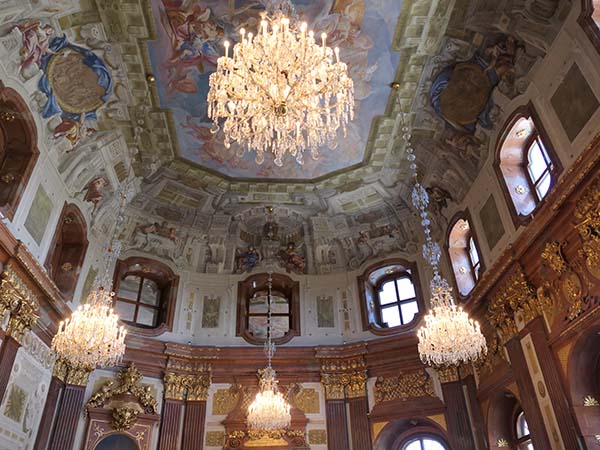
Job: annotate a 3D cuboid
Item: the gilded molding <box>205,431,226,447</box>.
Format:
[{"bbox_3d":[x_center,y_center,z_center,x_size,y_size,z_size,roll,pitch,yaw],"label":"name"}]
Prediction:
[{"bbox_3d":[-2.794,7.034,15.401,0.602,0.456,0.066,2,-33,-6],"label":"gilded molding"}]

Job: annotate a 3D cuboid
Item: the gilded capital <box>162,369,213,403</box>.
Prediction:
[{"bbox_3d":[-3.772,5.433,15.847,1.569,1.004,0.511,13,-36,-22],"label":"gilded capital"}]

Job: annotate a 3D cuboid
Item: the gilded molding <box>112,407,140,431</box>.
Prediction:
[{"bbox_3d":[-5.220,5.793,14.085,0.328,0.657,0.803,-29,-42,36],"label":"gilded molding"}]

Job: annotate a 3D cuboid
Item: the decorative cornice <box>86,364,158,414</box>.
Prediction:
[{"bbox_3d":[-5.413,5.162,14.658,0.438,1.533,2.117,-29,-42,36],"label":"decorative cornice"}]

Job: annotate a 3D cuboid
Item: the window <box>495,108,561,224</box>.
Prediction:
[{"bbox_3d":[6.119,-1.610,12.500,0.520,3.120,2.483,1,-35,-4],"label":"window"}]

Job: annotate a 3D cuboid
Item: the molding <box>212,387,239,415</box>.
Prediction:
[{"bbox_3d":[-2.728,6.459,17.100,1.008,0.949,0.091,1,-35,-4],"label":"molding"}]

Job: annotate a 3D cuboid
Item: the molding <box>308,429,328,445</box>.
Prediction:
[{"bbox_3d":[0.627,7.522,16.621,0.598,0.520,0.091,1,-35,-4],"label":"molding"}]

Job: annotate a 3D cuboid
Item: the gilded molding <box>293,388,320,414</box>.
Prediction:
[{"bbox_3d":[0.240,6.514,17.292,1.053,0.949,0.091,1,-35,-4],"label":"gilded molding"}]

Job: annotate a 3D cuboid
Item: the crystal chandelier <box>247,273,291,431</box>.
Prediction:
[{"bbox_3d":[-1.023,3.975,15.724,1.352,5.412,1.352,1,-35,-4],"label":"crystal chandelier"}]

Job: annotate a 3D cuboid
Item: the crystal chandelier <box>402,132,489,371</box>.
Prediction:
[{"bbox_3d":[2.861,0.067,10.565,1.314,6.388,1.314,2,-33,-6],"label":"crystal chandelier"}]

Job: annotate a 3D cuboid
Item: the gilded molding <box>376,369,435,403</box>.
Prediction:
[{"bbox_3d":[3.418,5.395,15.646,2.080,0.894,0.219,-21,-37,27],"label":"gilded molding"}]

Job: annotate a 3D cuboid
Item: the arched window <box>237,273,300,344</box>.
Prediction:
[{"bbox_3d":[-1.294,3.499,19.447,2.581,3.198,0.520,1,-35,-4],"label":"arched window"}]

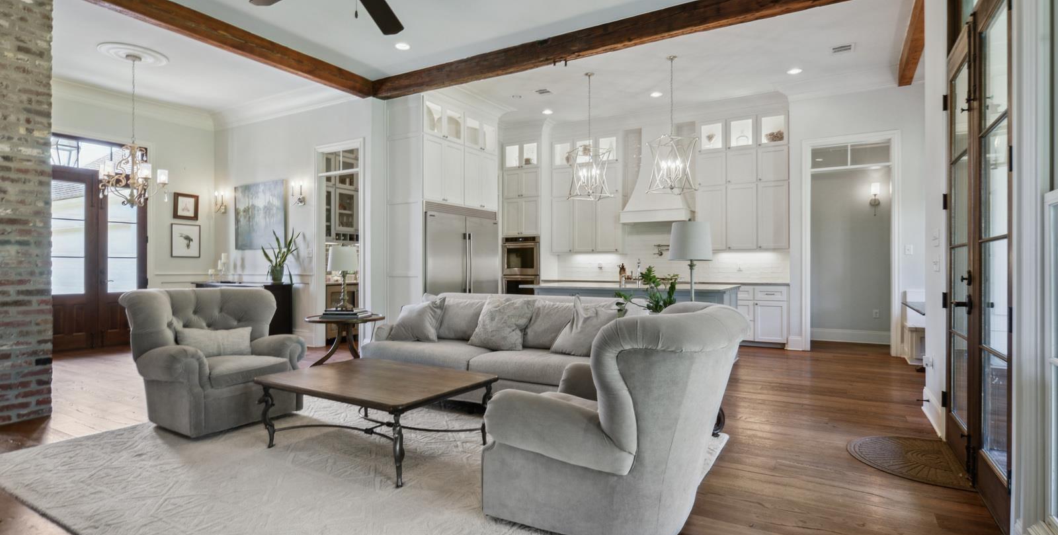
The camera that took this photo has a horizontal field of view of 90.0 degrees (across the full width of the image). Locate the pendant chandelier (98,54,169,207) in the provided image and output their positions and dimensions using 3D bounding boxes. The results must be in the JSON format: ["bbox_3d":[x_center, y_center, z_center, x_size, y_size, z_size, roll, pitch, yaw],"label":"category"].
[{"bbox_3d":[-4.684,-1.619,6.264,0.678,1.780,0.678,0,0,30],"label":"pendant chandelier"}]

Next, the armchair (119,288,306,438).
[{"bbox_3d":[-2.445,0.650,4.117,1.028,0.960,1.073,0,0,31],"label":"armchair"}]

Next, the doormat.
[{"bbox_3d":[2.286,1.138,3.262,0.570,0.014,0.960,0,0,30],"label":"doormat"}]

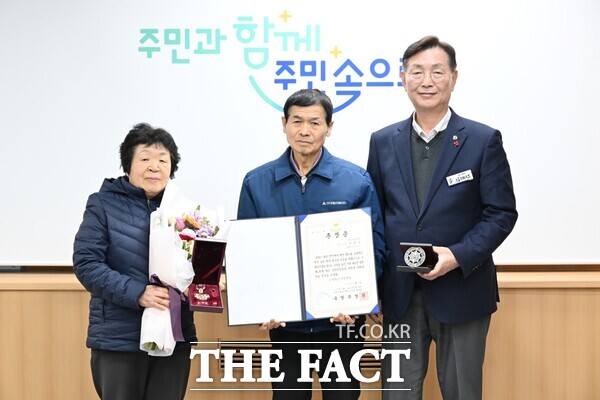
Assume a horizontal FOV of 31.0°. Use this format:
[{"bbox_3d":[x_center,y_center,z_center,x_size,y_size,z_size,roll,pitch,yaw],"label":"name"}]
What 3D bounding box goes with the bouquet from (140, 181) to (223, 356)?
[{"bbox_3d":[-0.384,0.220,3.400,0.250,0.555,0.200,14,-8,-19],"label":"bouquet"}]

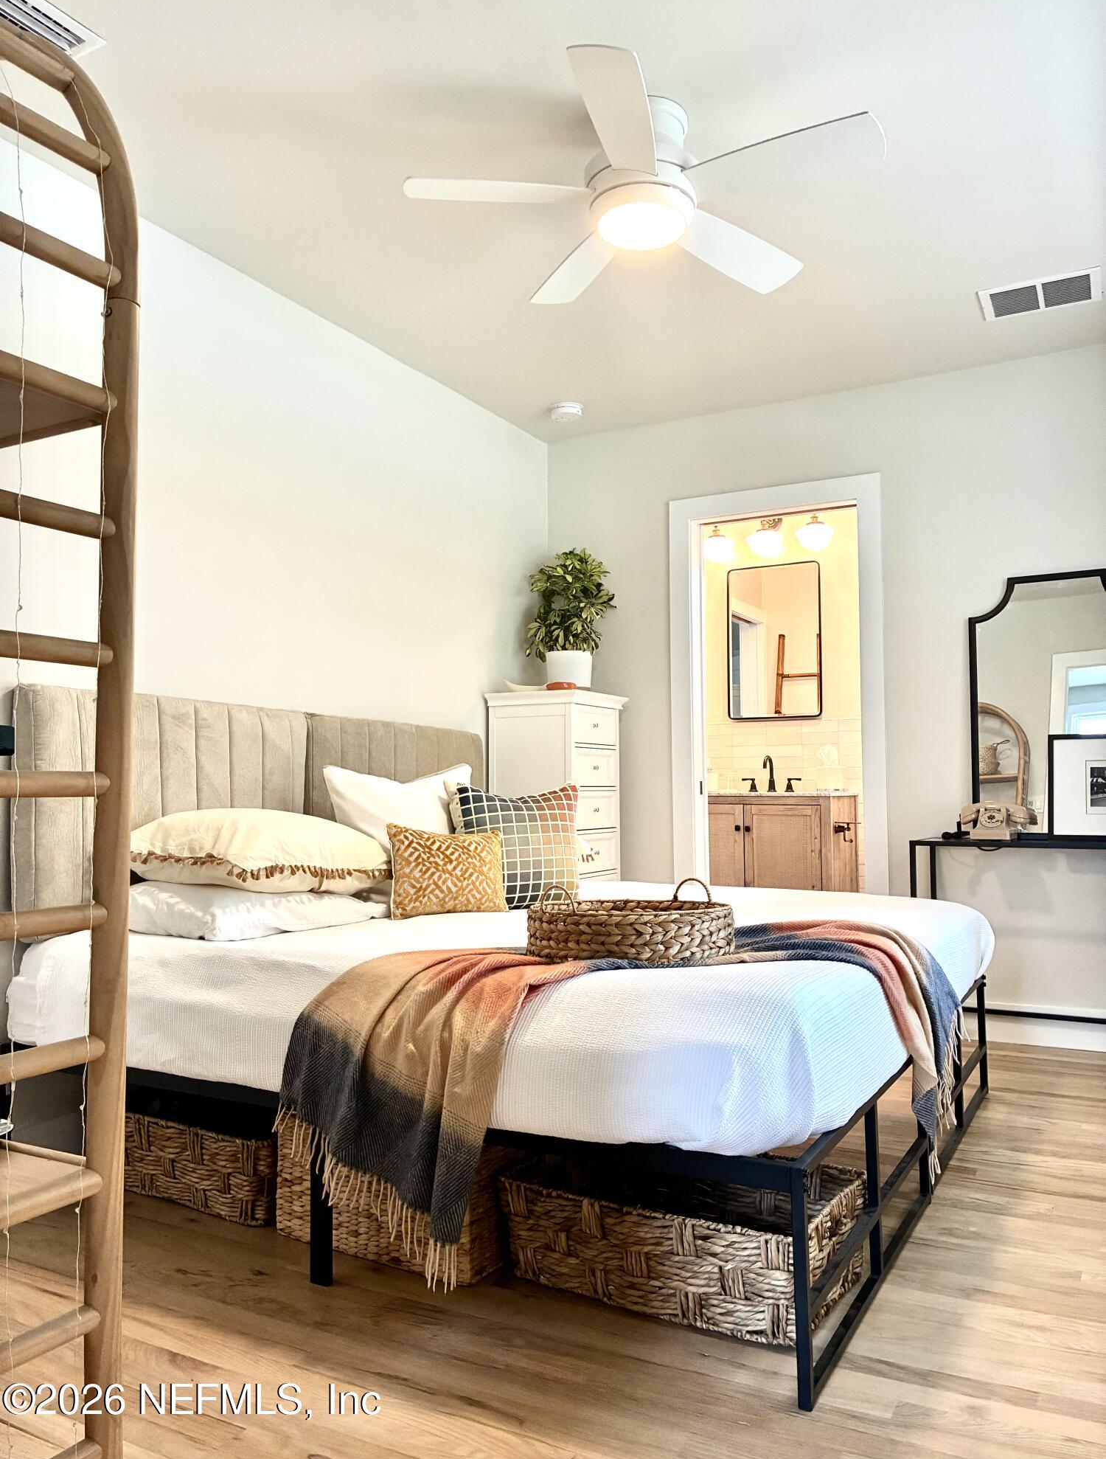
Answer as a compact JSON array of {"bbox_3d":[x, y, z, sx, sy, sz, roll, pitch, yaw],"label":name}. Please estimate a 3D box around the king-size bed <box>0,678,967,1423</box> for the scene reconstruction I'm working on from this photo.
[{"bbox_3d":[0.020,0.494,2.986,1.914,1.182,2.006,-2,-4,29],"label":"king-size bed"}]

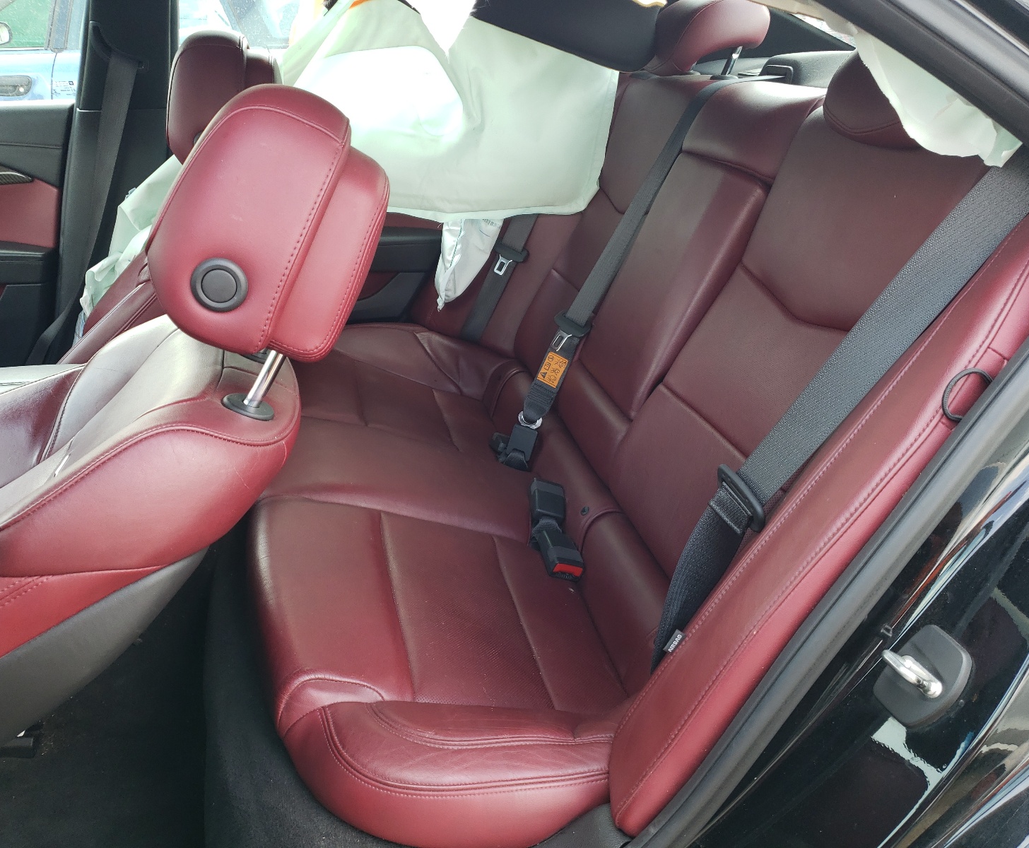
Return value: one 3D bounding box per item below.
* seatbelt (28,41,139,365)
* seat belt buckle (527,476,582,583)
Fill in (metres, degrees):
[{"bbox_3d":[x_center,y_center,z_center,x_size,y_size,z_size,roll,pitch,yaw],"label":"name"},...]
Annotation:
[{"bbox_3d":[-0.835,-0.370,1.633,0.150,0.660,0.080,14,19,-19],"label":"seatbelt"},{"bbox_3d":[0.056,0.144,1.165,0.050,0.042,0.160,2,45,-10],"label":"seat belt buckle"}]

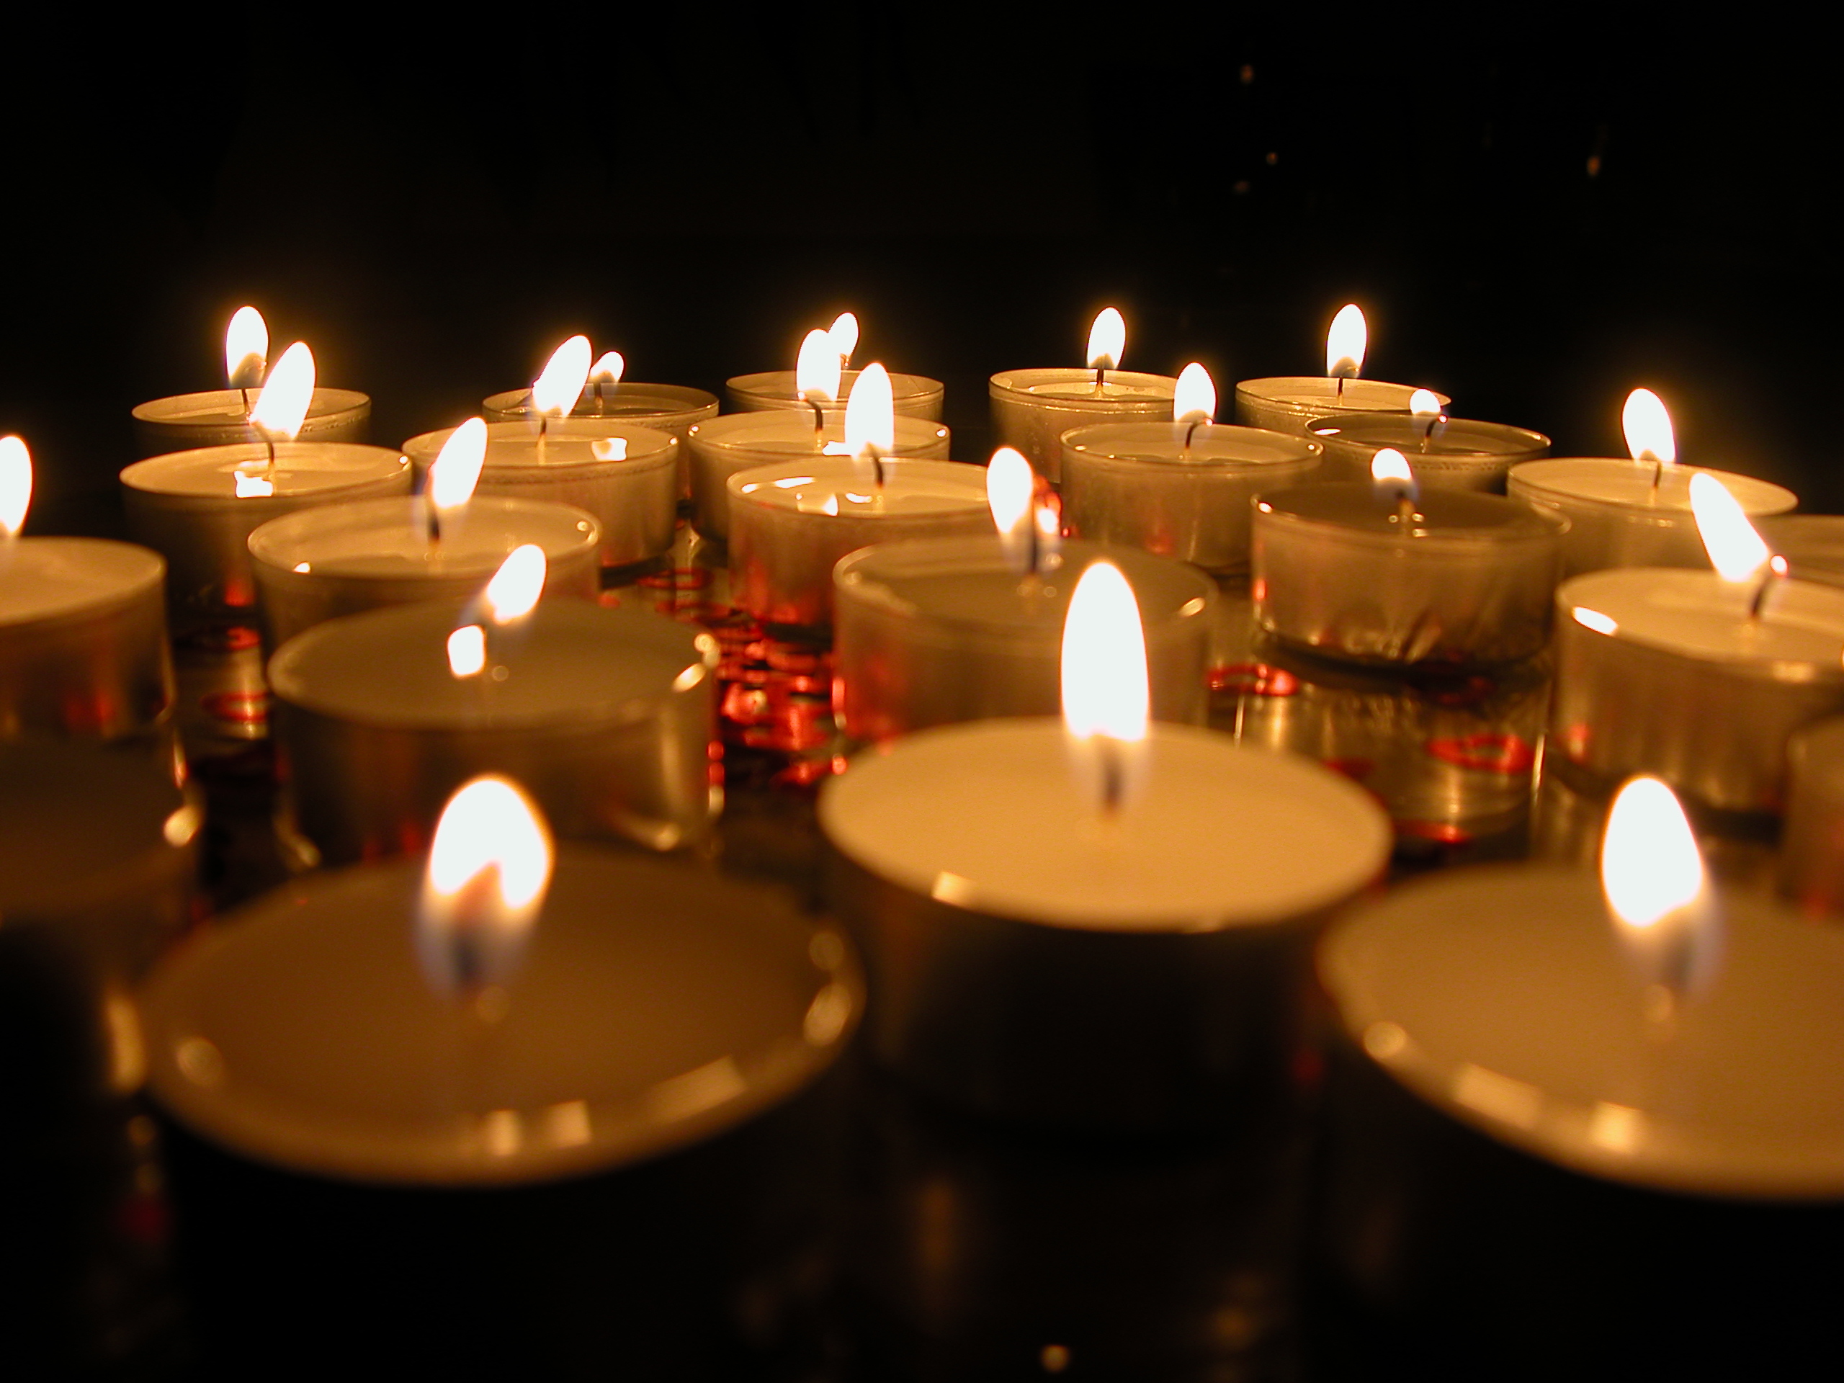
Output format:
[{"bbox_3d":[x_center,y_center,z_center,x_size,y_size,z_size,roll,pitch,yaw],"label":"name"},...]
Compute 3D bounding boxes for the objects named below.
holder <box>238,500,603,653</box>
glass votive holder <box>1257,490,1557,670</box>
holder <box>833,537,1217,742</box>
[{"bbox_3d":[-0.056,-0.010,0.213,0.038,0.015,0.038,1,18,0],"label":"holder"},{"bbox_3d":[0.060,-0.015,0.235,0.038,0.015,0.038,1,18,0],"label":"glass votive holder"},{"bbox_3d":[0.010,-0.004,0.191,0.038,0.015,0.038,1,18,0],"label":"holder"}]

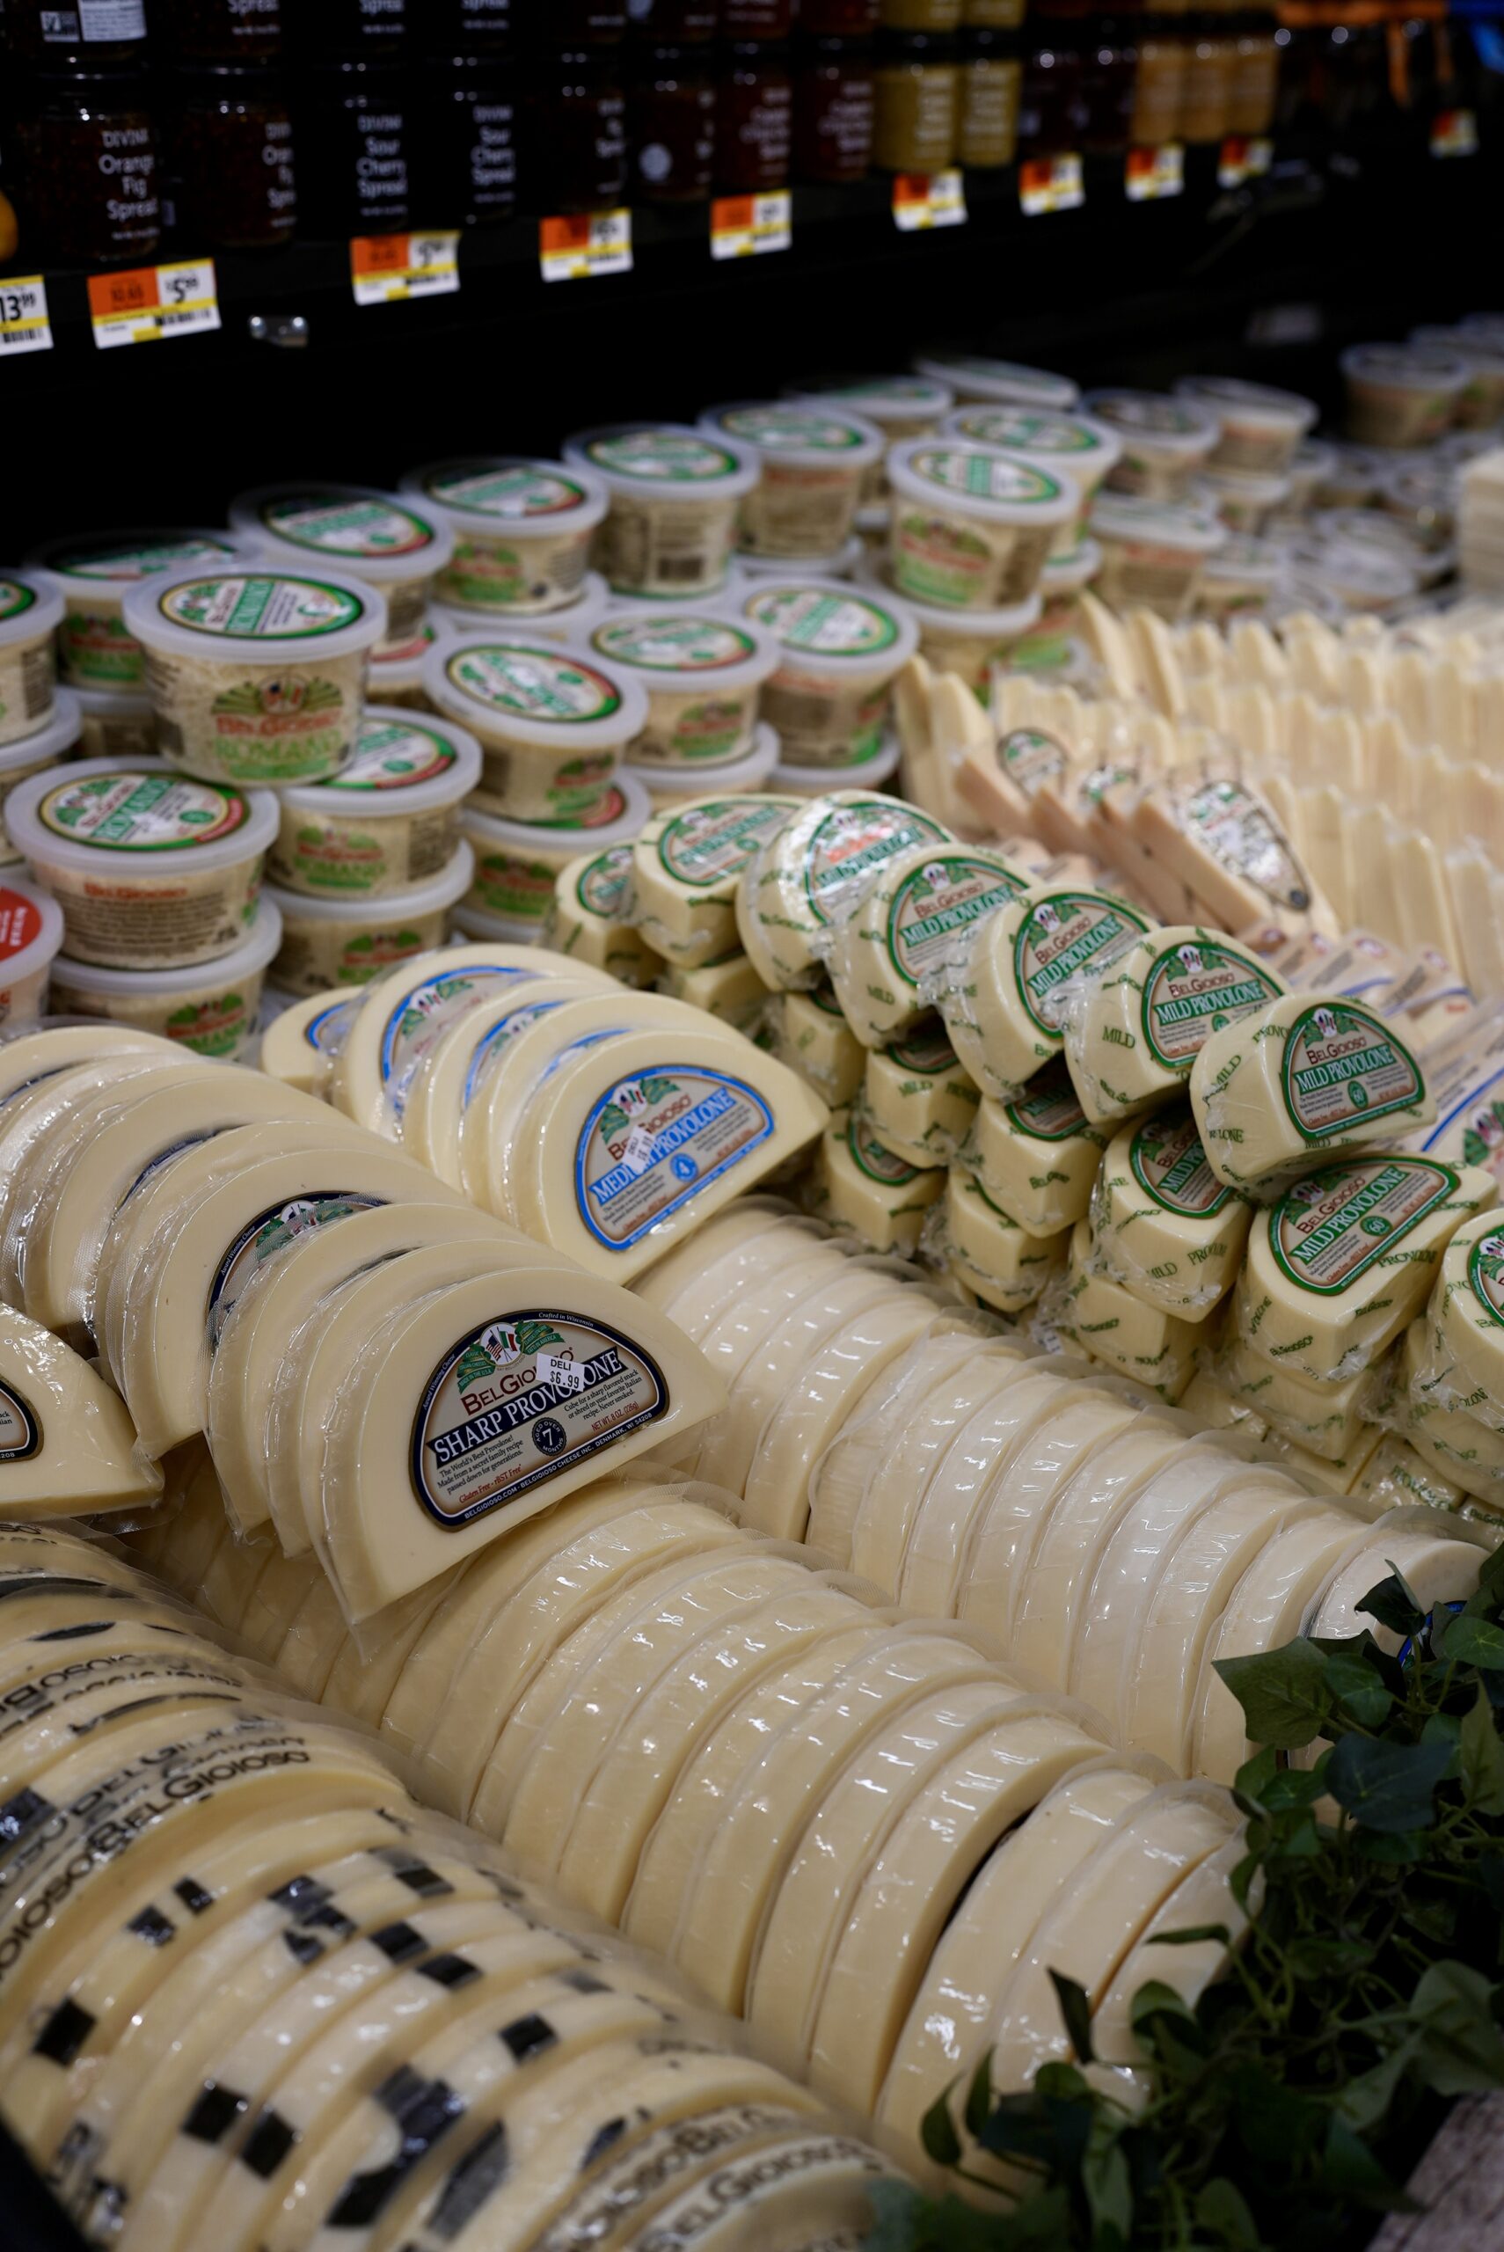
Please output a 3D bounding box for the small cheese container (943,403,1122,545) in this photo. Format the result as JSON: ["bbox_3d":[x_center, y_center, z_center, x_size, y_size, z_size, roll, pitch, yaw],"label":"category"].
[{"bbox_3d":[0.177,-0.416,1.425,0.115,0.073,0.115,7,31,0],"label":"small cheese container"}]

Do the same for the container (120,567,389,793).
[{"bbox_3d":[-0.225,-0.206,1.009,0.117,0.072,0.117,3,31,-2],"label":"container"}]

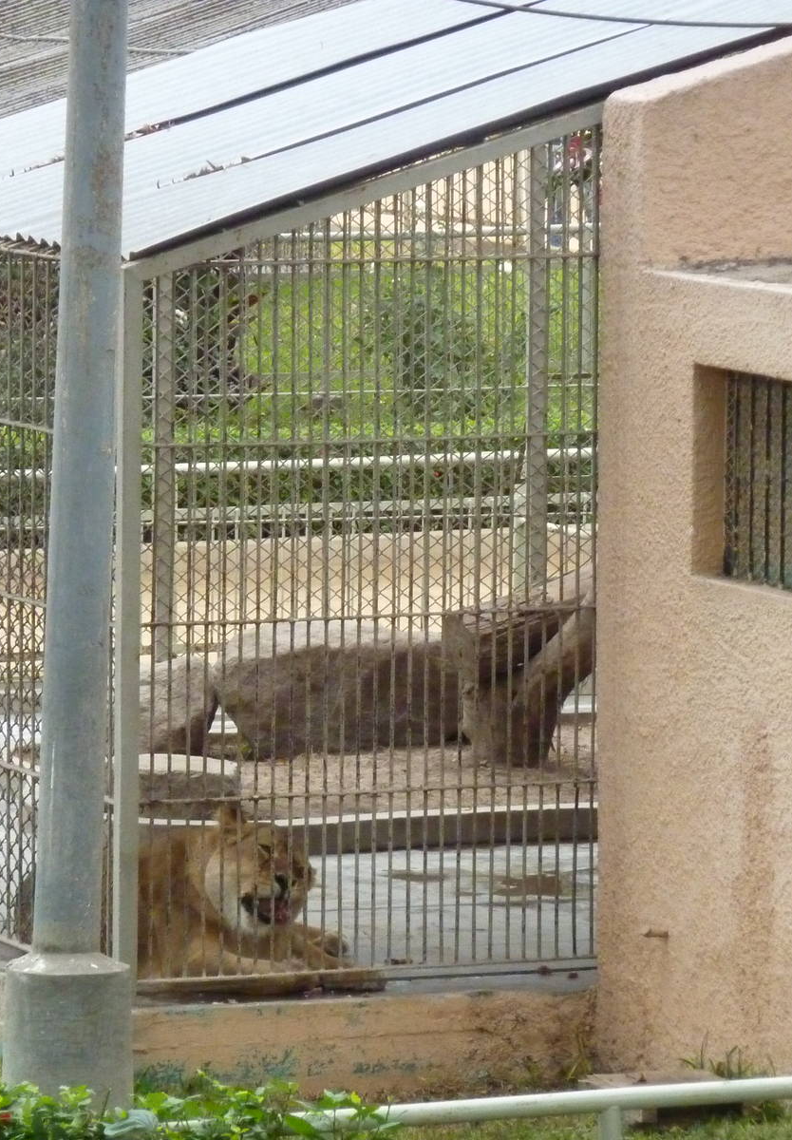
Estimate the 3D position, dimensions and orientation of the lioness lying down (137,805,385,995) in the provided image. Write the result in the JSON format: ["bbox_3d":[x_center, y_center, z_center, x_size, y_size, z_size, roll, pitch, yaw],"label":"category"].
[{"bbox_3d":[-0.571,0.873,26.503,1.161,0.505,0.525,4,7,31],"label":"lioness lying down"}]

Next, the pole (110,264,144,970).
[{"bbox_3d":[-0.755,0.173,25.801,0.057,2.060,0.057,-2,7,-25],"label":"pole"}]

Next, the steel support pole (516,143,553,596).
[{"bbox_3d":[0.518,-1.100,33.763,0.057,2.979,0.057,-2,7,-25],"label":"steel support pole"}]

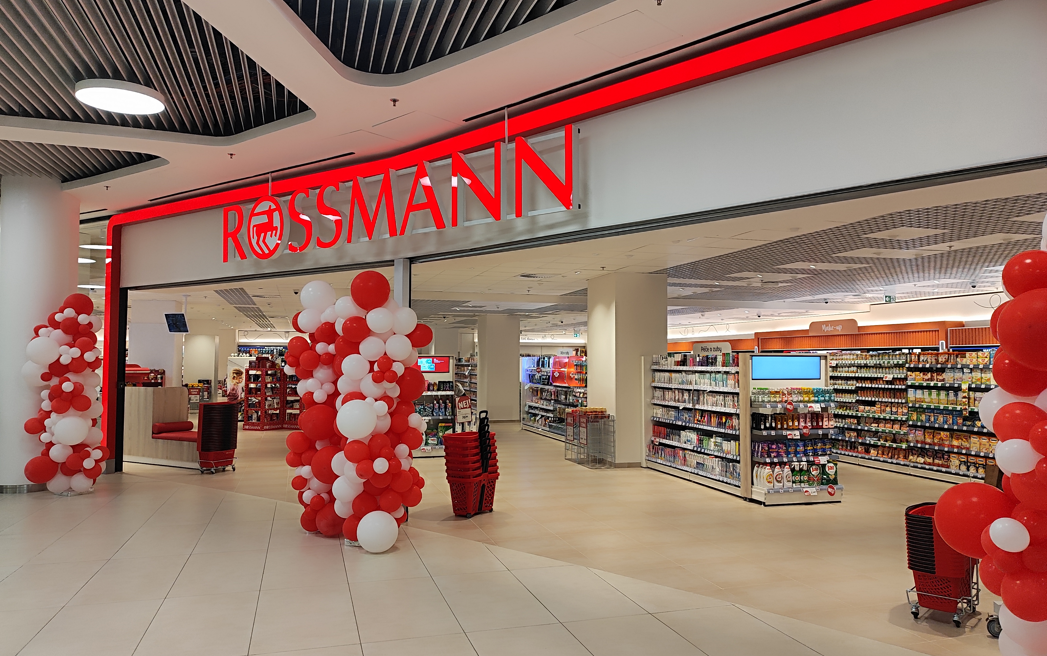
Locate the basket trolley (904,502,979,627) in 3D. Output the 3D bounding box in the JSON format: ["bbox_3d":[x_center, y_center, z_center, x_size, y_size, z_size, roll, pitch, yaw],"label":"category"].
[{"bbox_3d":[2.695,1.479,4.657,0.350,0.700,0.480,-2,-4,40],"label":"basket trolley"}]

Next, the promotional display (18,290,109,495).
[{"bbox_3d":[-5.663,0.814,9.028,0.880,2.450,0.880,2,-4,-31],"label":"promotional display"}]

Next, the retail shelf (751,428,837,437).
[{"bbox_3d":[3.193,1.216,8.624,0.970,0.060,0.300,1,-3,-16],"label":"retail shelf"}]

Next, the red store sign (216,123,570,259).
[{"bbox_3d":[-1.626,-1.216,7.487,5.197,0.730,0.130,-2,-4,37],"label":"red store sign"}]

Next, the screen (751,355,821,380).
[{"bbox_3d":[3.175,0.486,8.773,0.955,0.285,0.050,1,-3,-16],"label":"screen"}]

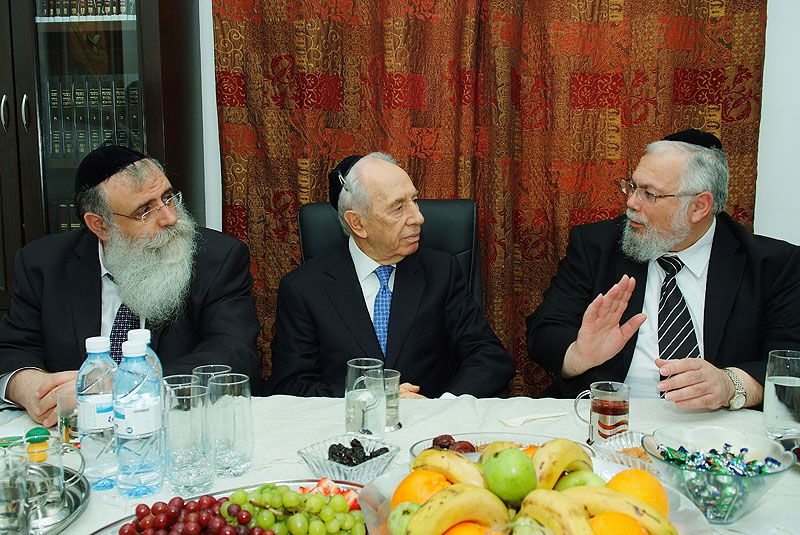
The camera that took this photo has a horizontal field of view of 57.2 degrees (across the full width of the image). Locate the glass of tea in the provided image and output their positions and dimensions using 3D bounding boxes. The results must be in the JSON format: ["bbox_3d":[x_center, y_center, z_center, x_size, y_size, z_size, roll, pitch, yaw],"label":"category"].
[{"bbox_3d":[0.334,0.243,1.217,0.090,0.094,0.065,1,7,10],"label":"glass of tea"}]

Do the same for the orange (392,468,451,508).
[{"bbox_3d":[0.032,0.269,0.828,0.077,0.076,0.077,0,7,0],"label":"orange"}]

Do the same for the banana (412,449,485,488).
[{"bbox_3d":[0.066,0.246,0.894,0.140,0.055,0.045,5,9,38],"label":"banana"}]

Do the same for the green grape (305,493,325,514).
[{"bbox_3d":[-0.107,0.293,0.910,0.022,0.022,0.022,0,7,0],"label":"green grape"}]

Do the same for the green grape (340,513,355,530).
[{"bbox_3d":[-0.062,0.300,0.865,0.018,0.021,0.019,0,7,0],"label":"green grape"}]

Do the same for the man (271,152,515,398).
[{"bbox_3d":[0.010,0.379,1.516,0.550,1.230,0.720,-1,7,-10],"label":"man"}]

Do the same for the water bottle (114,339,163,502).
[{"bbox_3d":[-0.363,0.209,1.019,0.063,0.210,0.063,0,7,0],"label":"water bottle"}]

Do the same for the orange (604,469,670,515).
[{"bbox_3d":[0.268,0.270,0.835,0.075,0.074,0.075,0,7,0],"label":"orange"}]

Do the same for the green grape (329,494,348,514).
[{"bbox_3d":[-0.077,0.294,0.911,0.021,0.021,0.021,0,7,0],"label":"green grape"}]

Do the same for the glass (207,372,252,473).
[{"bbox_3d":[-0.253,0.235,1.095,0.065,0.140,0.065,0,7,0],"label":"glass"}]

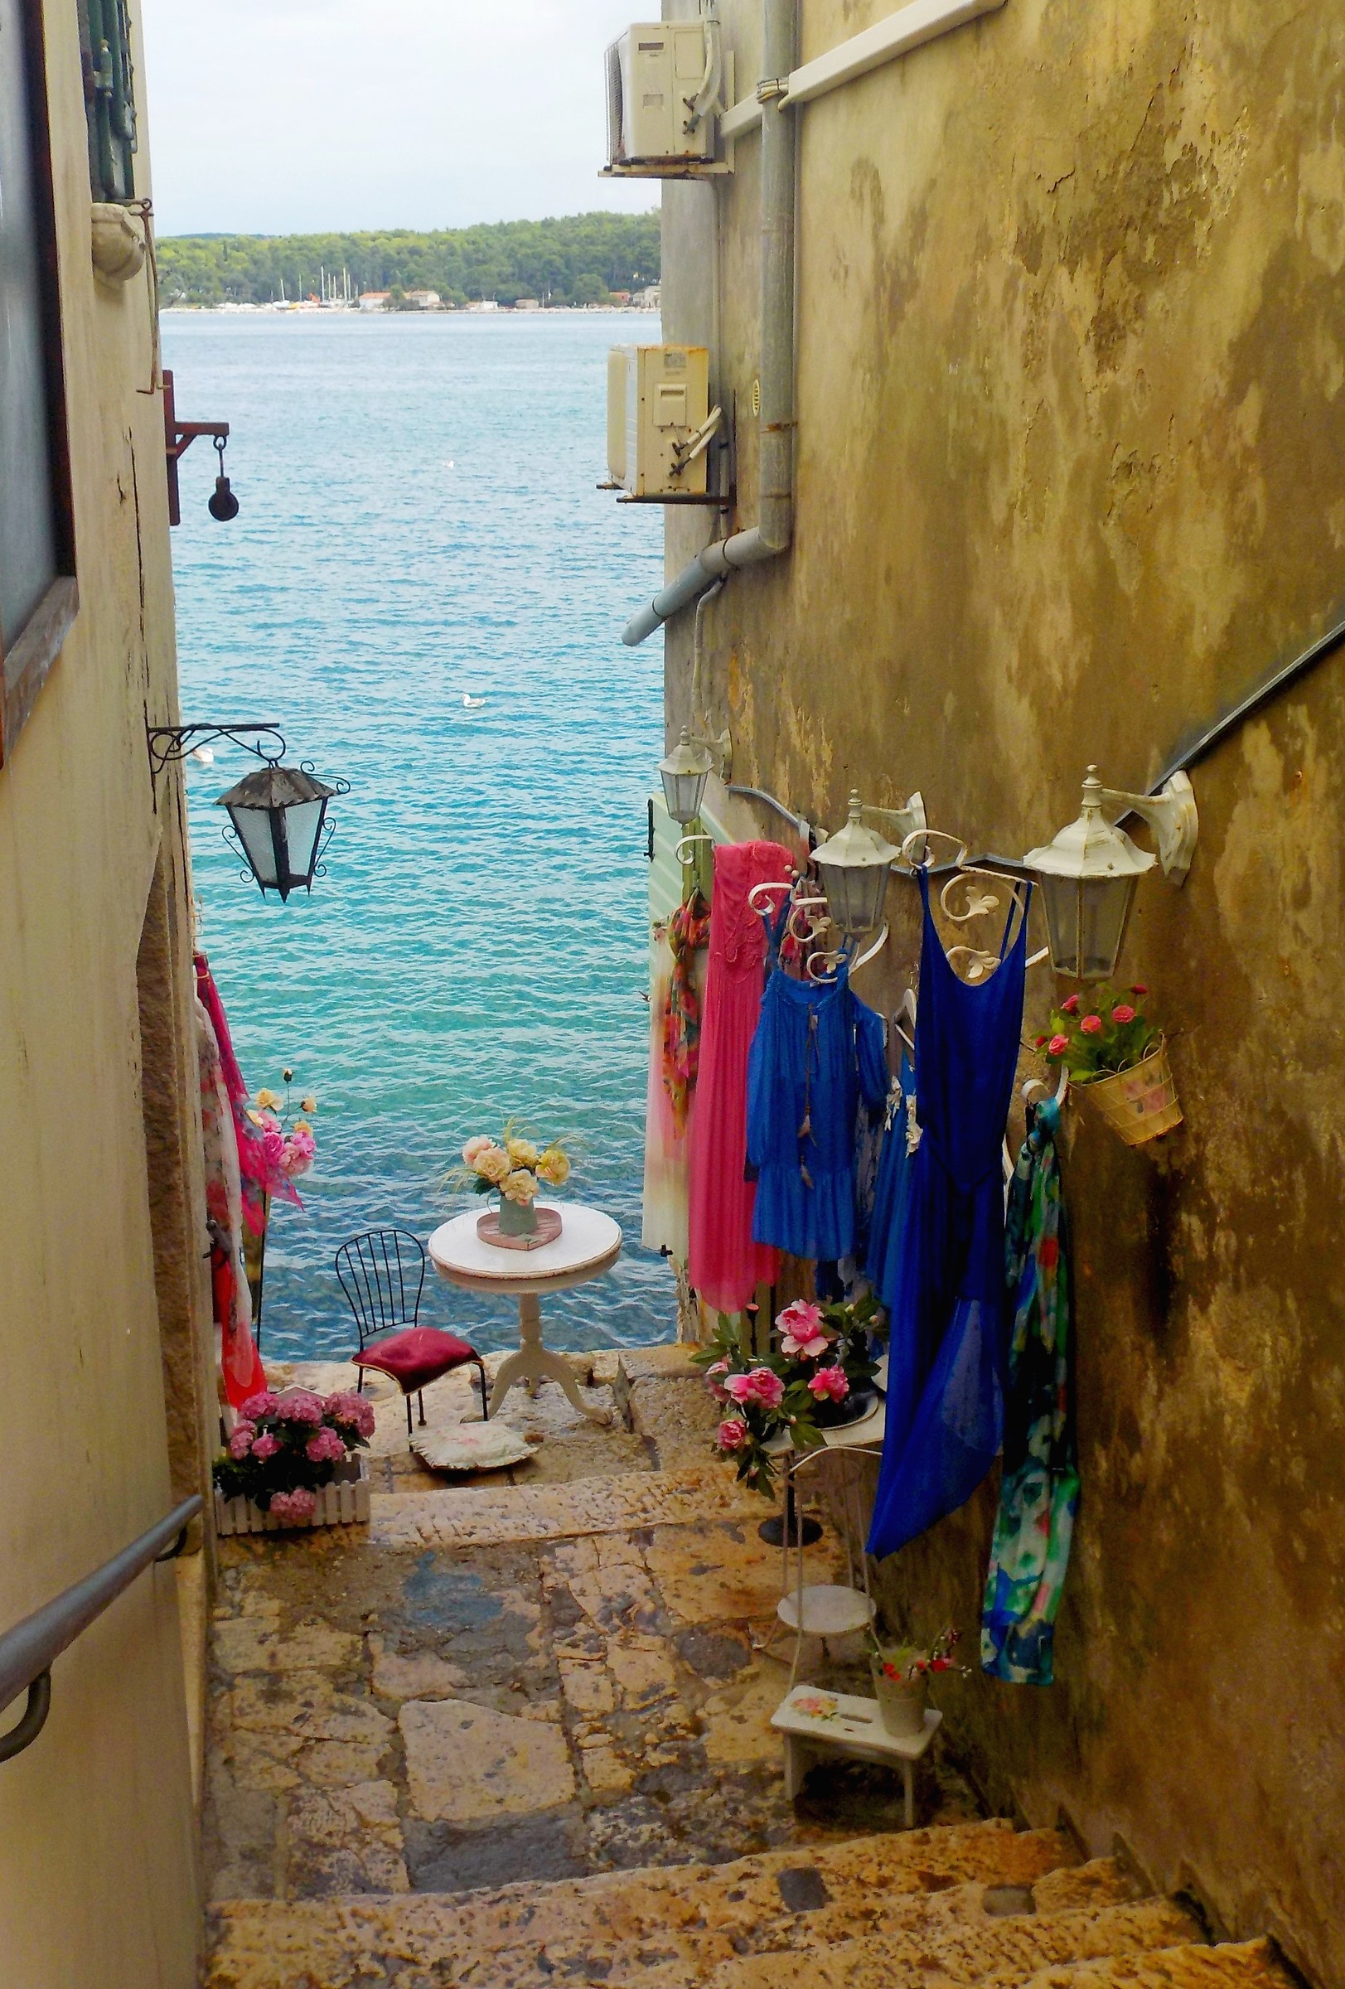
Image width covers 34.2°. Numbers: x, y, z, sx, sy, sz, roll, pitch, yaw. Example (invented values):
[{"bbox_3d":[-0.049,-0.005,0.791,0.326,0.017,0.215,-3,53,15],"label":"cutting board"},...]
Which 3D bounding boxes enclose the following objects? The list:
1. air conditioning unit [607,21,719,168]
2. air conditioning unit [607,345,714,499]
[{"bbox_3d":[-0.052,-3.318,8.050,0.280,0.455,0.720,-3,18,-8],"label":"air conditioning unit"},{"bbox_3d":[-0.057,-2.214,8.396,0.280,0.535,0.780,-3,18,-8],"label":"air conditioning unit"}]

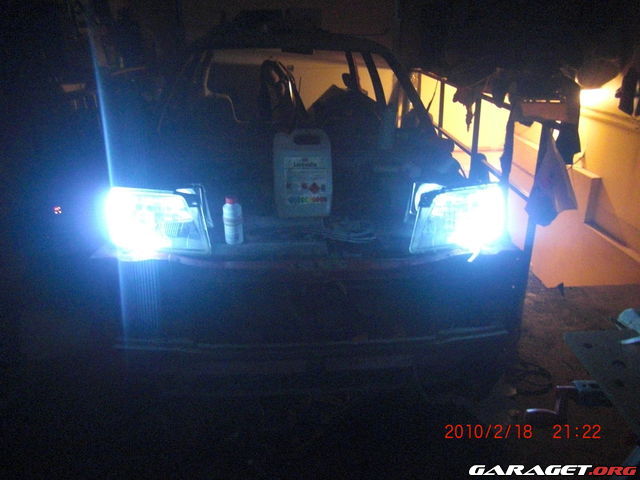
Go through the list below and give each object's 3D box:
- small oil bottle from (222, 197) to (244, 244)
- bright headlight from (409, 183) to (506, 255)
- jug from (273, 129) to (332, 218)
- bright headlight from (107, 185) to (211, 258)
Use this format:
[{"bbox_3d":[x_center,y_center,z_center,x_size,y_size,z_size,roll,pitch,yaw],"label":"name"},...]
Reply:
[{"bbox_3d":[-0.275,-0.062,1.650,0.062,0.152,0.062,-1,20,-3],"label":"small oil bottle"},{"bbox_3d":[0.455,-0.077,1.750,0.315,0.192,0.200,-1,20,-4],"label":"bright headlight"},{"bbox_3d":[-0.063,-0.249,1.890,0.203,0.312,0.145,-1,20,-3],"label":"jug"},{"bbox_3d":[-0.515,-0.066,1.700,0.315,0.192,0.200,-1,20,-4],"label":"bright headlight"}]

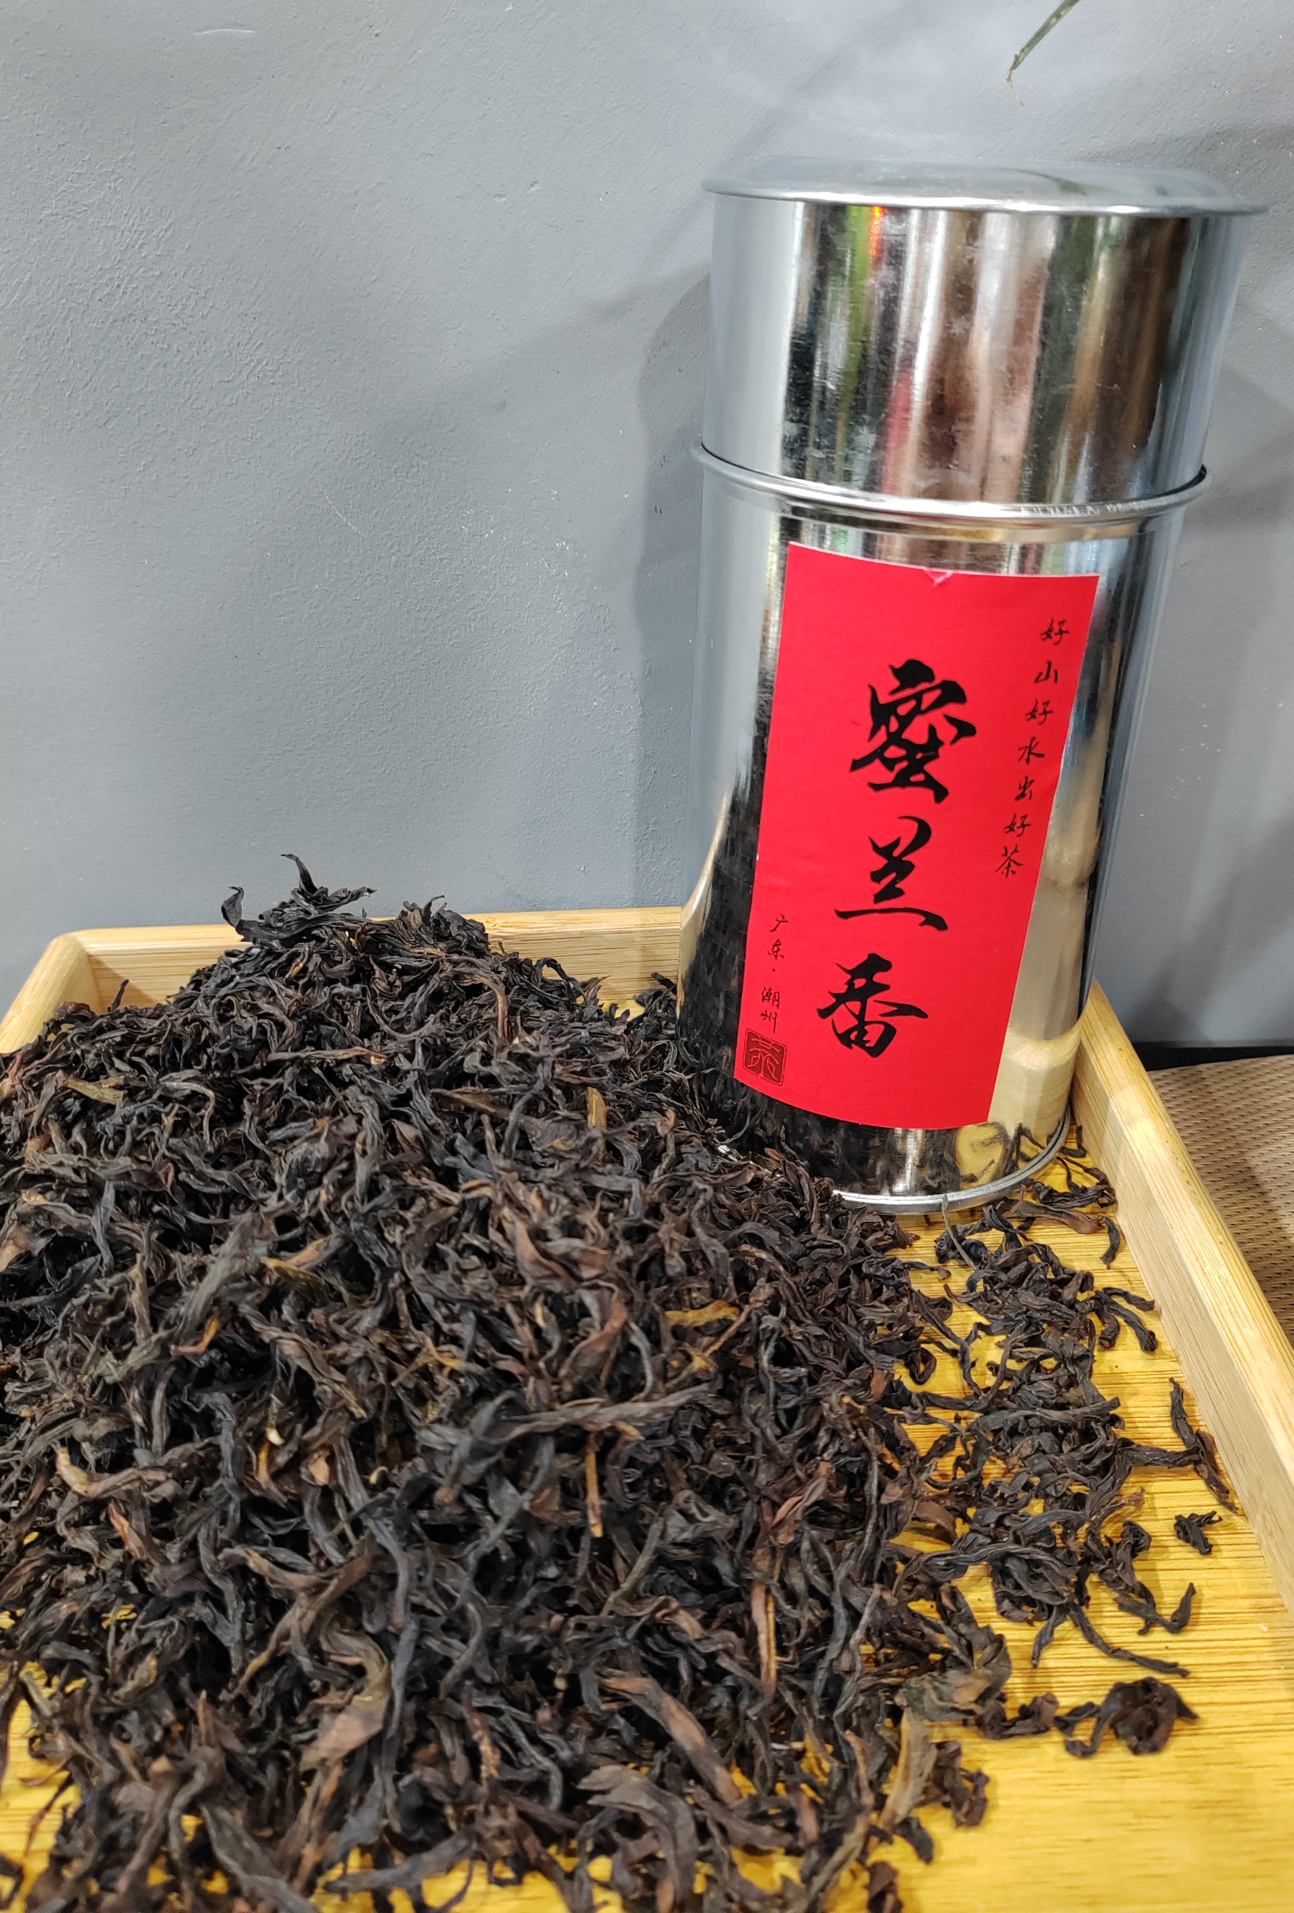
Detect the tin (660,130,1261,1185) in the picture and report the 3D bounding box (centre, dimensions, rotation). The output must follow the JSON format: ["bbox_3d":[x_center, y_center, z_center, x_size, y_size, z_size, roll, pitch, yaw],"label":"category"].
[{"bbox_3d":[0.058,-0.057,0.326,0.103,0.207,0.103,7,32,8],"label":"tin"}]

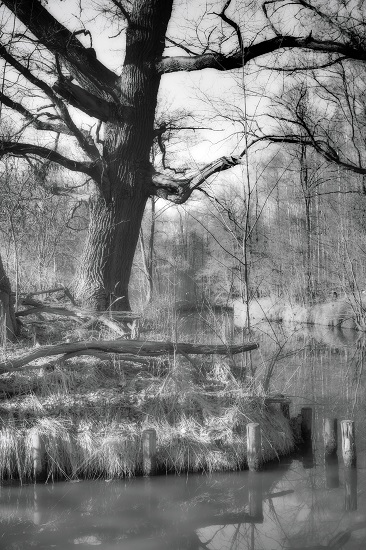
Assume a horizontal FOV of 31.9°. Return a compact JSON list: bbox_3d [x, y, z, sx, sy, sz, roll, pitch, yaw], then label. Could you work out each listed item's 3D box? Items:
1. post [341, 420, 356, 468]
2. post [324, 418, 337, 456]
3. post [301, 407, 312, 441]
[{"bbox_3d":[1.813,1.848,7.000,0.146,0.485,0.146,-1,-1,0],"label":"post"},{"bbox_3d":[1.731,1.895,7.500,0.141,0.410,0.141,-1,-1,0],"label":"post"},{"bbox_3d":[1.589,1.902,8.200,0.140,0.390,0.140,-1,-1,0],"label":"post"}]

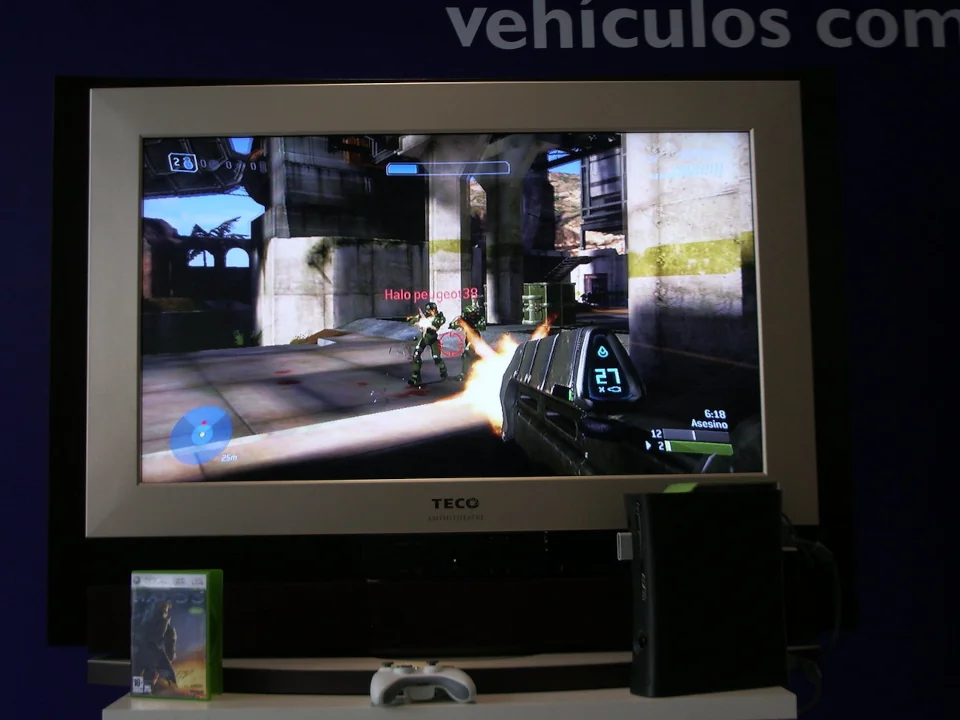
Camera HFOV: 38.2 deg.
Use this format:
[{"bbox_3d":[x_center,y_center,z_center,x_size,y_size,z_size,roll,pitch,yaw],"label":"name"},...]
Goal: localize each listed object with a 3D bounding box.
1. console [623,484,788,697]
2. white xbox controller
[{"bbox_3d":[0.346,0.351,2.146,0.258,0.309,0.083,2,-6,-30],"label":"console"},{"bbox_3d":[-0.086,0.474,2.050,0.153,0.058,0.105,0,-6,-9],"label":"white xbox controller"}]

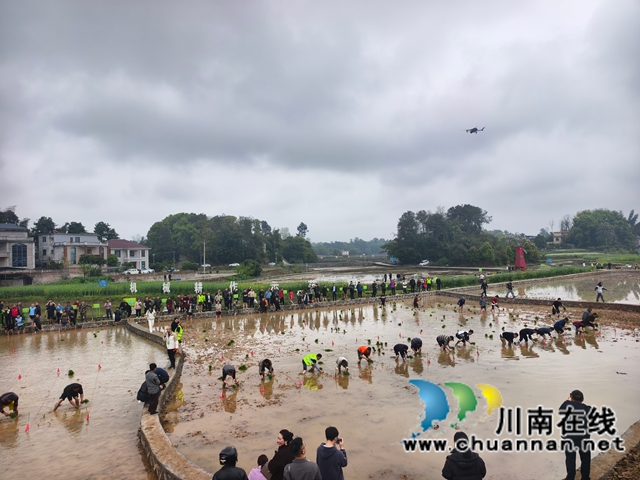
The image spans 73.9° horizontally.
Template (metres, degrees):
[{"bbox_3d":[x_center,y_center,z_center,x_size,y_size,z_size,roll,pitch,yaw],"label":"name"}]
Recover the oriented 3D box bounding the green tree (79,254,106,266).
[{"bbox_3d":[-53.450,4.890,100.000,6.200,2.860,4.130,1,-1,-28],"label":"green tree"}]

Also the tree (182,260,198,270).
[{"bbox_3d":[-36.540,7.240,120.000,4.630,2.760,3.860,0,-1,-17],"label":"tree"}]

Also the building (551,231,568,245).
[{"bbox_3d":[124.190,-0.810,220.000,8.360,7.270,7.600,-1,-1,38],"label":"building"}]

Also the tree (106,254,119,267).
[{"bbox_3d":[-51.700,5.210,106.000,2.860,3.130,2.860,0,-1,-25],"label":"tree"}]

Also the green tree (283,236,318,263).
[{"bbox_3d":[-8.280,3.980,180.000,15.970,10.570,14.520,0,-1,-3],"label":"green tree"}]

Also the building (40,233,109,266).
[{"bbox_3d":[-61.630,2.810,107.000,10.690,8.860,11.760,-1,-1,35],"label":"building"}]

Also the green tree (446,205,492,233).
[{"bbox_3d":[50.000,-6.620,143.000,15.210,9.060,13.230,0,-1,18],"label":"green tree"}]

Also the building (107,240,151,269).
[{"bbox_3d":[-56.000,4.080,123.000,8.530,8.470,10.660,-1,-1,45],"label":"building"}]

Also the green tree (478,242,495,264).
[{"bbox_3d":[48.110,3.860,123.000,4.550,6.220,4.550,0,-1,20],"label":"green tree"}]

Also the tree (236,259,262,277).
[{"bbox_3d":[-15.930,6.360,96.000,6.130,4.210,5.580,0,-1,-10],"label":"tree"}]

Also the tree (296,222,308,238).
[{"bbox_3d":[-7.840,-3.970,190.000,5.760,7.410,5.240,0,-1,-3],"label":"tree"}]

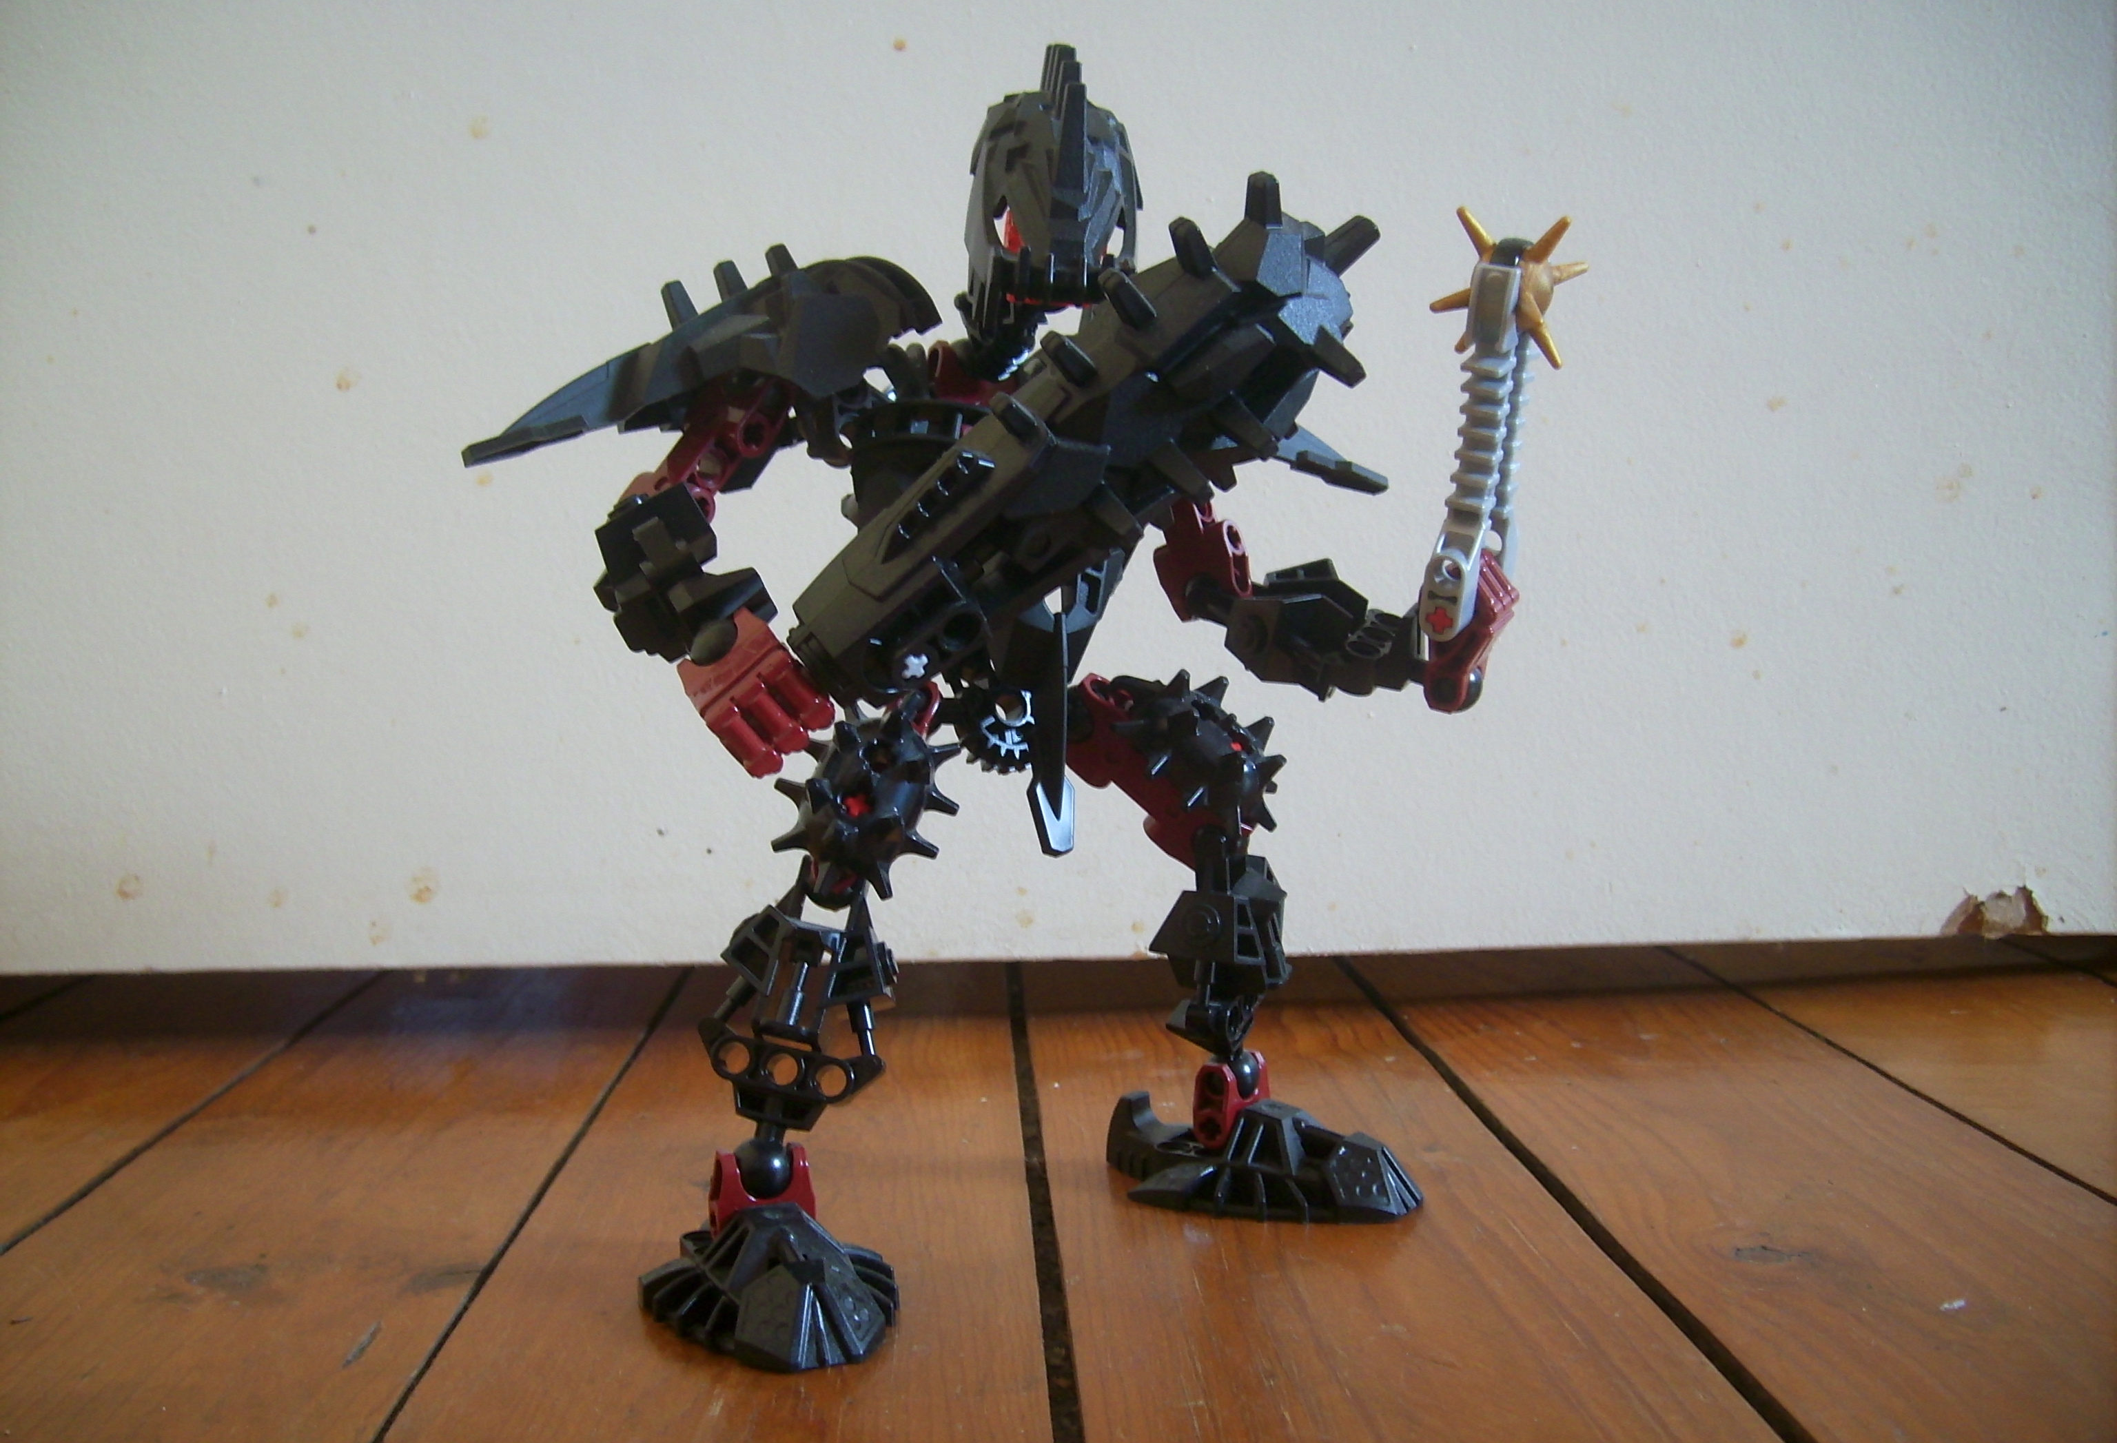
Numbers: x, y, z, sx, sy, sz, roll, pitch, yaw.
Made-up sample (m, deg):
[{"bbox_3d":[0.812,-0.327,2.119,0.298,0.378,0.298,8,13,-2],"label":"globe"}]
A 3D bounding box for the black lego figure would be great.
[{"bbox_3d":[0.004,-0.009,0.301,0.172,0.195,0.107,-3,5,-22],"label":"black lego figure"}]

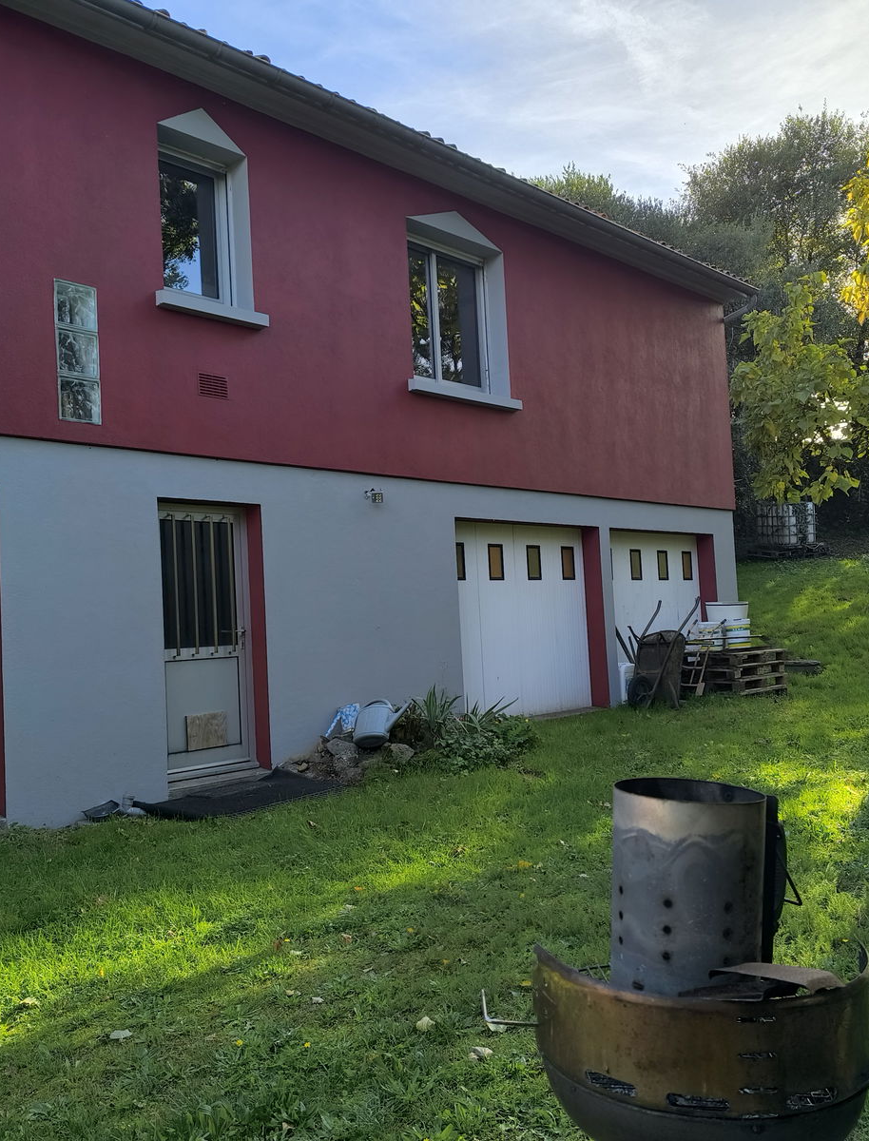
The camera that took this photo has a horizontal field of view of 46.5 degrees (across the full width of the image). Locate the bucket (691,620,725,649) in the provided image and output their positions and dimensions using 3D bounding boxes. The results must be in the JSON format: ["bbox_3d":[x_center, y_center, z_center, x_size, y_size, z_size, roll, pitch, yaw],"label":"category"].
[{"bbox_3d":[3.300,0.786,12.150,0.310,0.360,0.310,-4,-3,15],"label":"bucket"}]

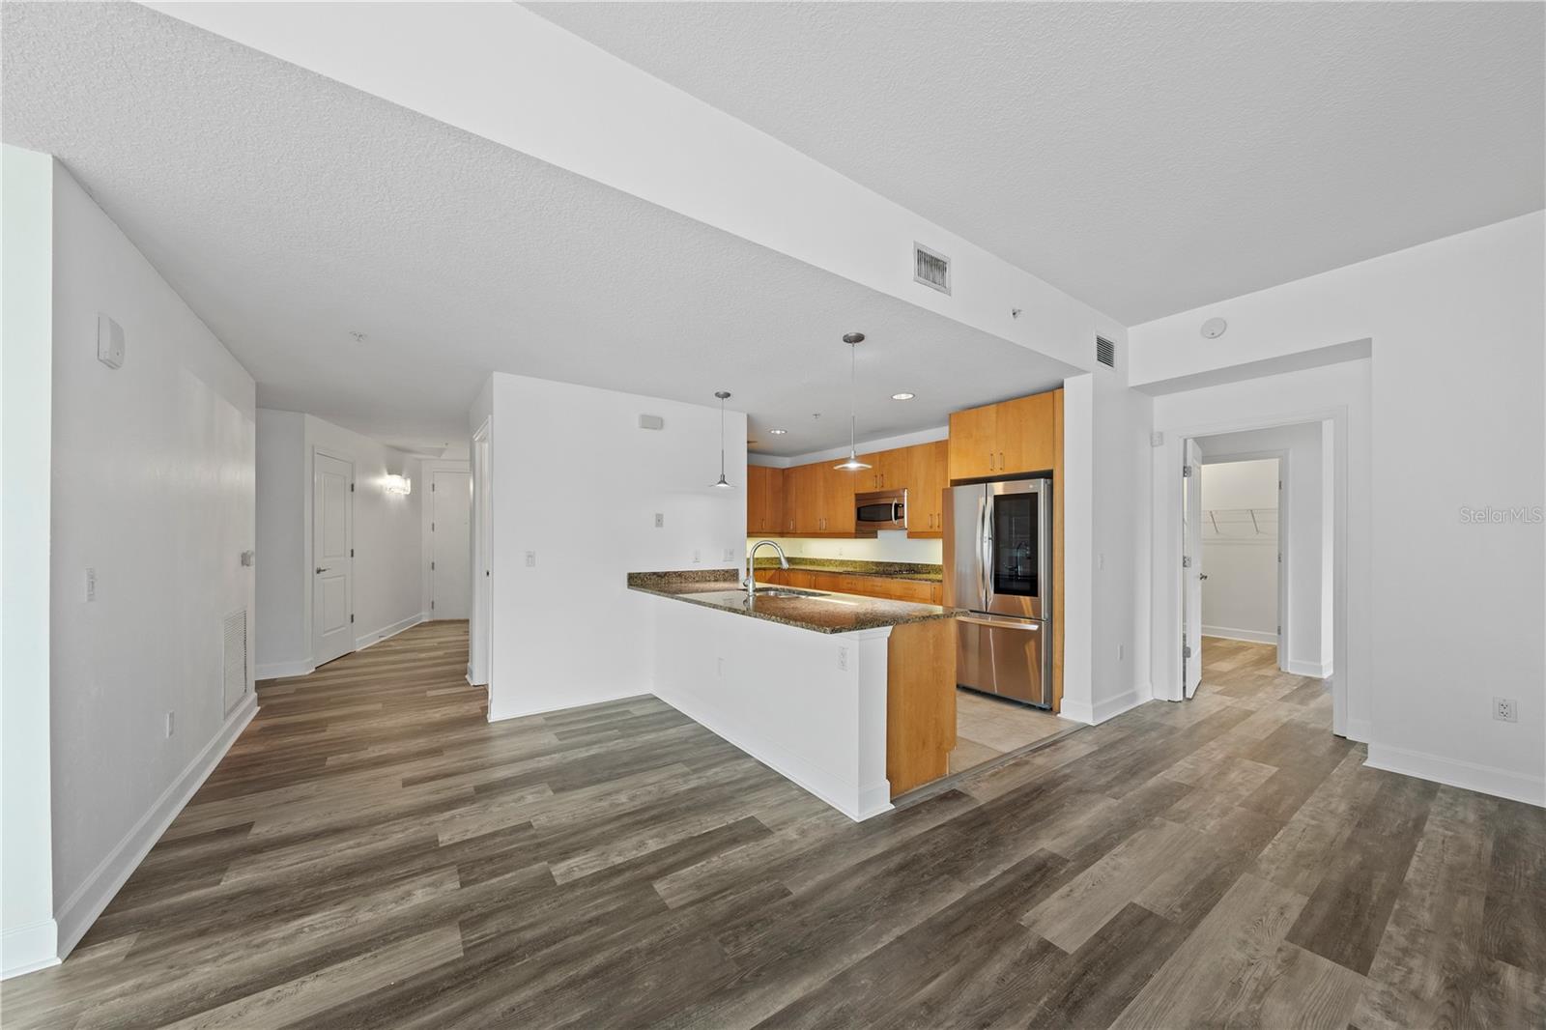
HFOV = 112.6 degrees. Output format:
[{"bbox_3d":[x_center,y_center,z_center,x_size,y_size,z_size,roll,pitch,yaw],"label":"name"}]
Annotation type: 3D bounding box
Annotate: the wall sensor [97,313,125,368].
[{"bbox_3d":[-2.451,-0.637,1.915,0.040,0.171,0.121,1,-1,-36],"label":"wall sensor"}]

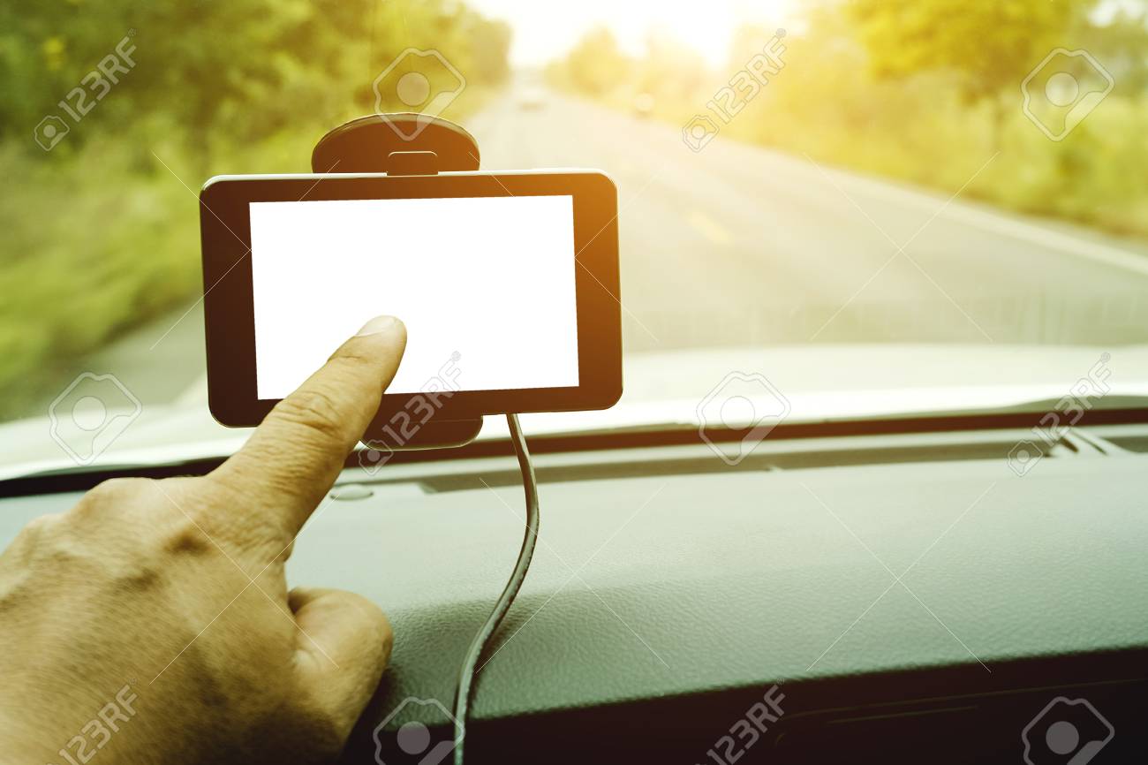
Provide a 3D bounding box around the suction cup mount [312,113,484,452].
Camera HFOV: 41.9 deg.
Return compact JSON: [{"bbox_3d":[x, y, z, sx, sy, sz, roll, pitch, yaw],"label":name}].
[{"bbox_3d":[-0.060,-0.040,0.535,0.066,0.110,0.095,-3,12,-6],"label":"suction cup mount"}]

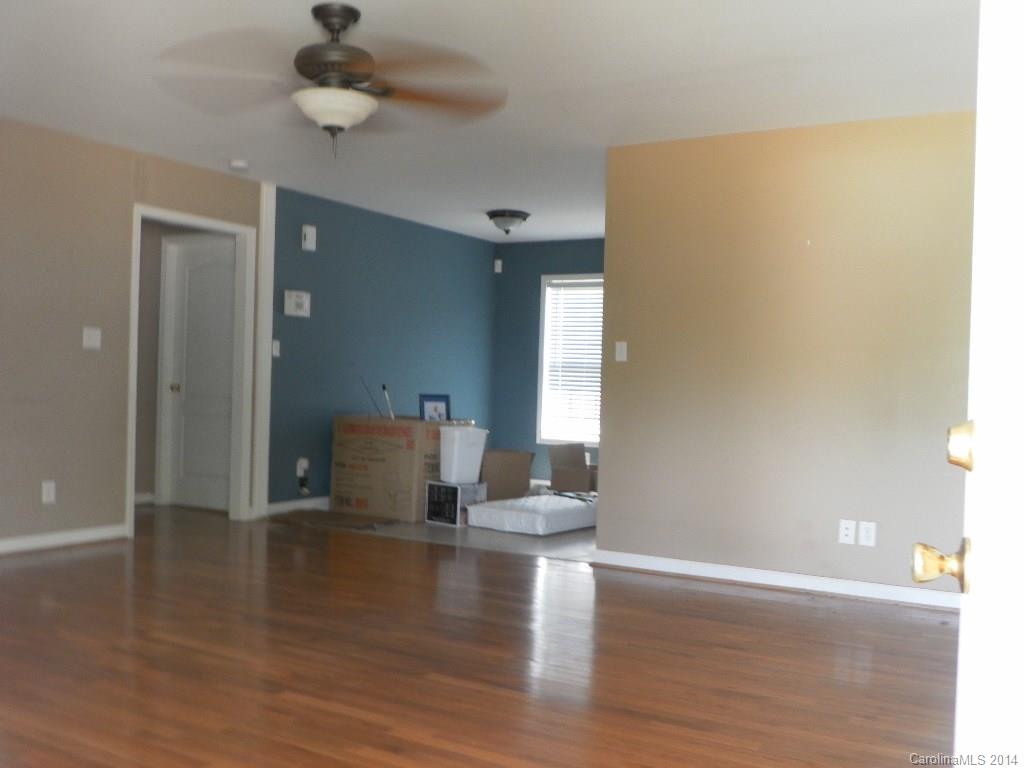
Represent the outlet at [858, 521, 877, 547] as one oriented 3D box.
[{"bbox_3d":[1.813,0.766,4.974,0.076,0.119,0.010,2,0,30],"label":"outlet"}]

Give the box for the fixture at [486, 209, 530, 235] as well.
[{"bbox_3d":[-0.029,-1.332,8.095,0.360,0.170,0.360,2,0,0],"label":"fixture"}]

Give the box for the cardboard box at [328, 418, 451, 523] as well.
[{"bbox_3d":[-0.873,0.634,7.575,0.790,0.735,0.660,2,0,30],"label":"cardboard box"}]

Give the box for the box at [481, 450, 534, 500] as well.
[{"bbox_3d":[-0.029,0.788,8.300,0.410,0.470,0.370,2,0,4],"label":"box"}]

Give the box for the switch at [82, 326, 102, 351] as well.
[{"bbox_3d":[-2.534,-0.275,5.904,0.012,0.122,0.122,2,1,30],"label":"switch"}]

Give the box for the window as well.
[{"bbox_3d":[0.676,-0.232,9.370,0.950,1.630,0.060,2,0,30],"label":"window"}]

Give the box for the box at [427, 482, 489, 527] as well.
[{"bbox_3d":[-0.396,0.871,7.214,0.330,0.292,0.360,2,0,36],"label":"box"}]

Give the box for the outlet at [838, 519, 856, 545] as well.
[{"bbox_3d":[1.725,0.764,5.025,0.076,0.119,0.010,2,0,30],"label":"outlet"}]

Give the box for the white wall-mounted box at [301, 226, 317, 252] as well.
[{"bbox_3d":[-1.568,-1.129,7.569,0.040,0.190,0.120,2,0,30],"label":"white wall-mounted box"}]

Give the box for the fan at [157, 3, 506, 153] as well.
[{"bbox_3d":[-0.677,-1.153,3.721,1.320,0.530,1.320,2,0,0],"label":"fan"}]

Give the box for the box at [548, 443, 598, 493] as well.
[{"bbox_3d":[0.582,0.793,8.686,0.390,0.490,0.370,2,0,30],"label":"box"}]

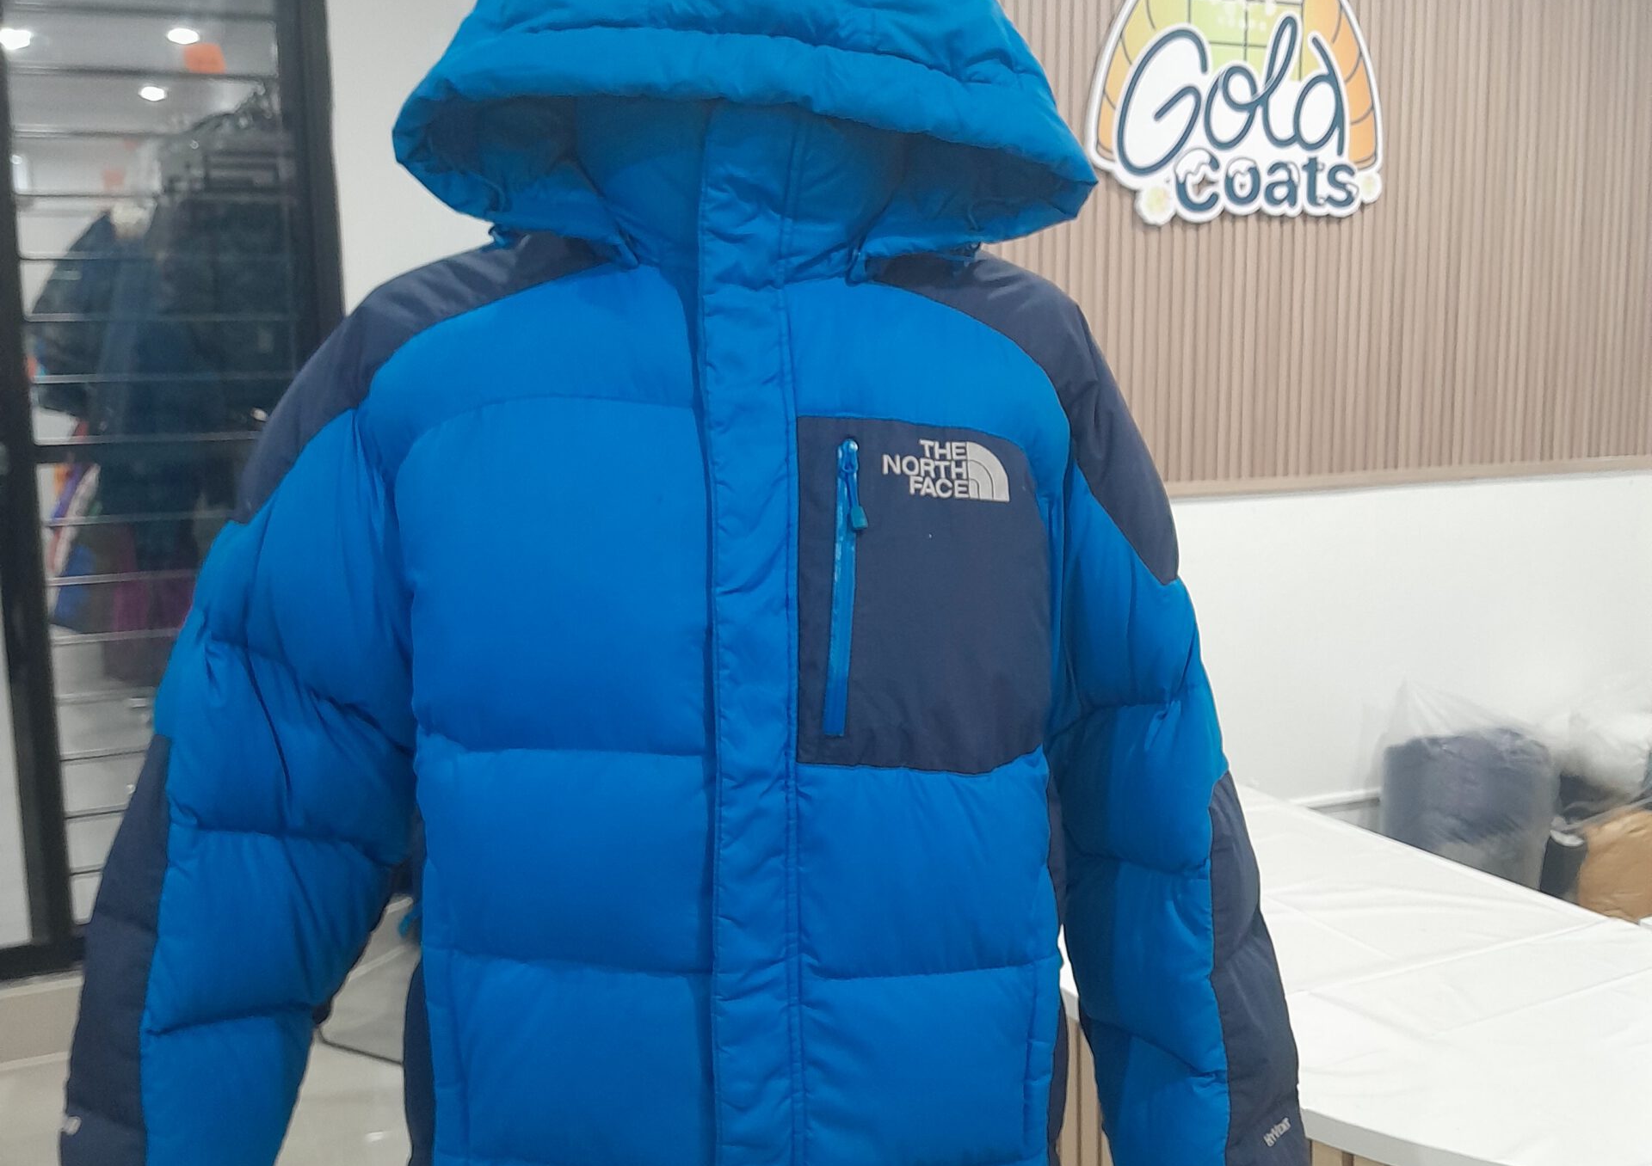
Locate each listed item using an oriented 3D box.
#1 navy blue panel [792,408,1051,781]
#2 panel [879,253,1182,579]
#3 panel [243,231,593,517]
[{"bbox_3d":[0.053,0.006,0.885,0.145,0.190,0.045,-2,7,-13],"label":"navy blue panel"},{"bbox_3d":[0.116,-0.094,0.960,0.165,0.180,0.140,-2,8,-15],"label":"panel"},{"bbox_3d":[-0.238,-0.118,0.960,0.200,0.160,0.140,1,7,8],"label":"panel"}]

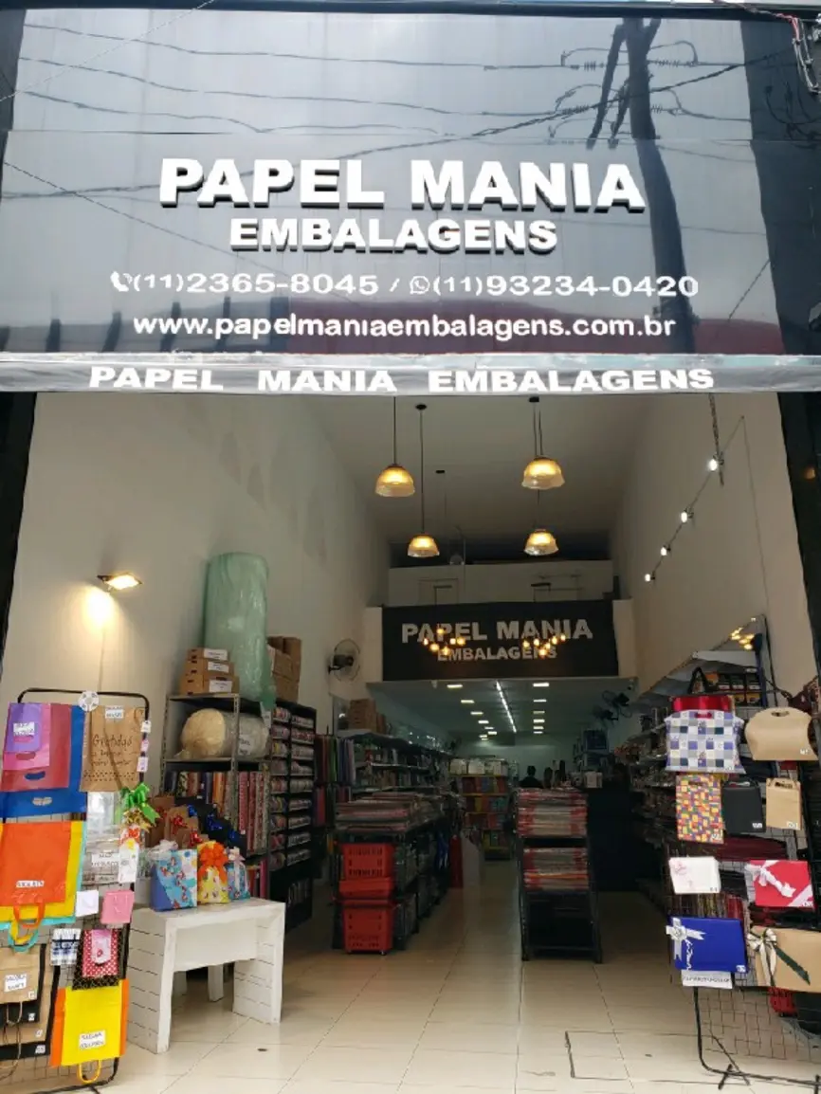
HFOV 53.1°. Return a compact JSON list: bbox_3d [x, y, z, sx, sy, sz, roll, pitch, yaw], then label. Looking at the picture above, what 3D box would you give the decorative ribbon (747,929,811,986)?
[{"bbox_3d":[1.623,1.810,3.621,0.262,0.237,0.039,-8,-18,24],"label":"decorative ribbon"}]

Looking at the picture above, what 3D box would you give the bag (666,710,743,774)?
[{"bbox_3d":[1.421,0.939,3.969,0.358,0.310,0.097,-8,-18,24],"label":"bag"}]

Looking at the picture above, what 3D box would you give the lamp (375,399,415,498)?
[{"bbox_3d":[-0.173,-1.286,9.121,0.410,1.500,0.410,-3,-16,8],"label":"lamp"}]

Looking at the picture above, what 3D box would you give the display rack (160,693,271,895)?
[{"bbox_3d":[-1.537,2.203,6.502,0.543,1.938,0.882,-3,-16,8],"label":"display rack"}]

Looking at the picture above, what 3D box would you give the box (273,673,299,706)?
[{"bbox_3d":[-1.513,1.610,9.169,0.380,0.280,0.620,-3,-16,8],"label":"box"}]

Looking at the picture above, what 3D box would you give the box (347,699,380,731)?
[{"bbox_3d":[-0.804,2.772,13.459,0.330,0.500,0.500,-3,-16,8],"label":"box"}]

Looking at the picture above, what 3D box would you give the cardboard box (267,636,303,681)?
[{"bbox_3d":[-1.491,1.270,9.365,0.400,0.500,0.550,-3,-16,8],"label":"cardboard box"}]

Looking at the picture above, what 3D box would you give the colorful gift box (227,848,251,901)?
[{"bbox_3d":[-1.042,1.983,4.968,0.145,0.267,0.077,12,-21,-37],"label":"colorful gift box"}]

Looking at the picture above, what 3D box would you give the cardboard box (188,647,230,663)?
[{"bbox_3d":[-1.645,0.895,6.693,0.203,0.097,0.262,-11,-19,31],"label":"cardboard box"}]

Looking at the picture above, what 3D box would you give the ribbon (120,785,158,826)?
[{"bbox_3d":[-1.577,1.500,4.752,0.210,0.230,0.110,5,-17,-19],"label":"ribbon"}]

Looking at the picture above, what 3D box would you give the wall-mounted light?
[{"bbox_3d":[-1.972,0.246,5.605,0.194,0.116,0.213,-3,-16,8],"label":"wall-mounted light"}]

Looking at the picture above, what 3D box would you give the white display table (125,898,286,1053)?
[{"bbox_3d":[-1.115,2.310,4.512,0.765,0.611,0.417,15,-22,-43],"label":"white display table"}]

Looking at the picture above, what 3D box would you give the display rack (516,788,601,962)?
[{"bbox_3d":[1.143,2.555,6.529,0.581,1.221,0.581,-3,-16,8],"label":"display rack"}]

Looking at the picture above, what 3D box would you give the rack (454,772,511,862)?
[{"bbox_3d":[1.427,5.312,16.191,1.100,1.600,0.420,-3,-16,8],"label":"rack"}]

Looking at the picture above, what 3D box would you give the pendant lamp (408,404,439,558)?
[{"bbox_3d":[0.172,-0.956,11.746,0.420,2.270,0.420,-3,-16,8],"label":"pendant lamp"}]

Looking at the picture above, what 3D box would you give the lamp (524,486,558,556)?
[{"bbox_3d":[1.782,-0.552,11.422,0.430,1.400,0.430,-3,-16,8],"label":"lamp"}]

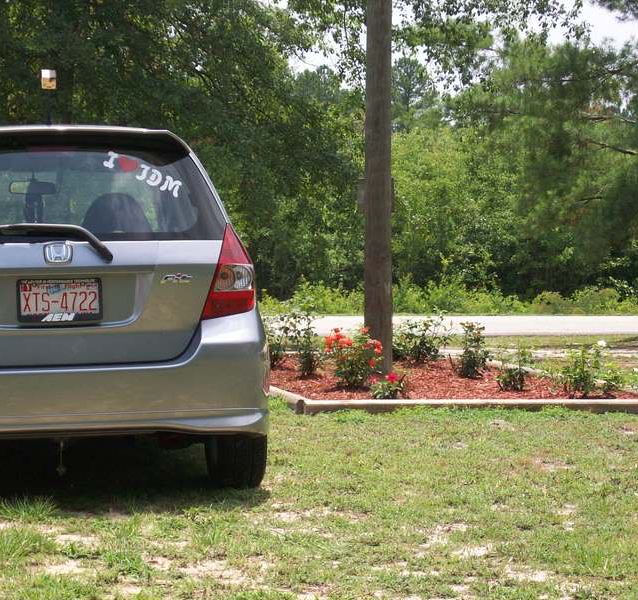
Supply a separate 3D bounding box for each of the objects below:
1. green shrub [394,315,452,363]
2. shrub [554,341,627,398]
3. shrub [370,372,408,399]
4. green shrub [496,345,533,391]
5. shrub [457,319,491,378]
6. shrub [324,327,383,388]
[{"bbox_3d":[0.868,0.330,18.000,0.542,0.415,0.460,0,1,0],"label":"green shrub"},{"bbox_3d":[1.737,0.441,13.600,0.473,0.365,0.420,0,1,0],"label":"shrub"},{"bbox_3d":[0.433,0.527,13.150,0.241,0.170,0.230,0,1,0],"label":"shrub"},{"bbox_3d":[1.284,0.446,14.000,0.244,0.306,0.240,0,1,0],"label":"green shrub"},{"bbox_3d":[1.145,0.363,15.600,0.257,0.426,0.240,0,1,0],"label":"shrub"},{"bbox_3d":[0.234,0.391,14.450,0.408,0.421,0.380,0,1,0],"label":"shrub"}]

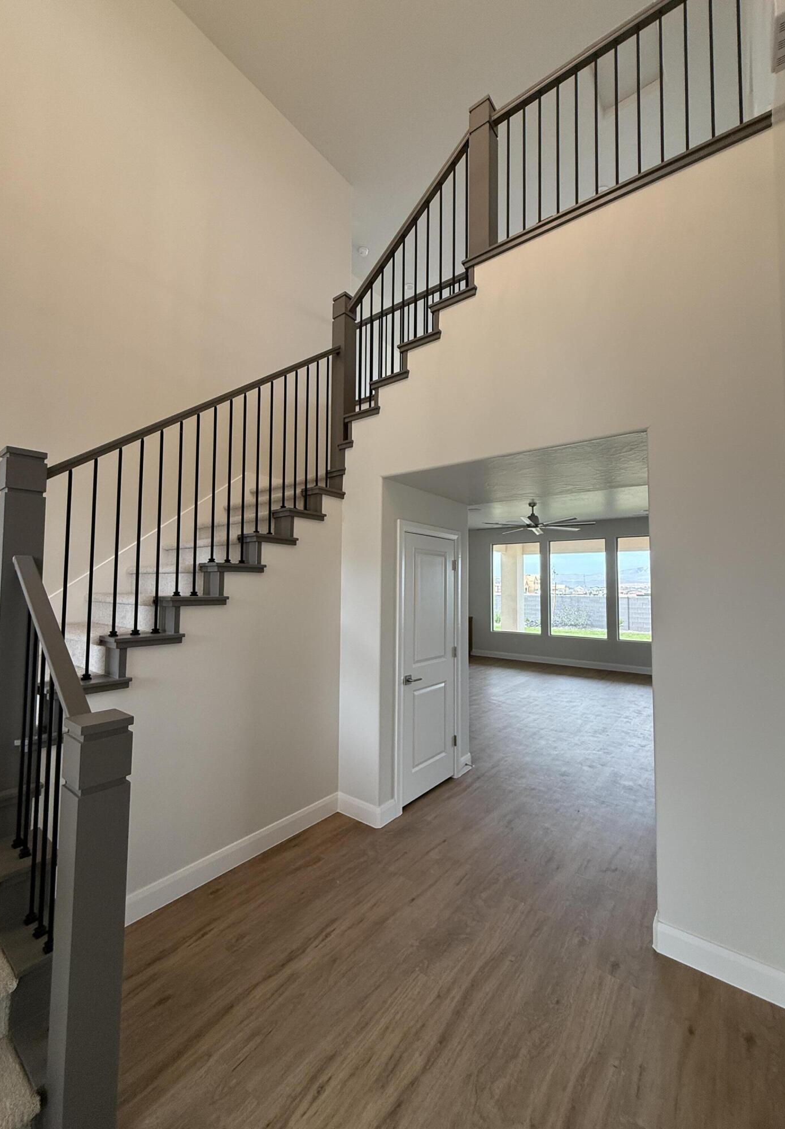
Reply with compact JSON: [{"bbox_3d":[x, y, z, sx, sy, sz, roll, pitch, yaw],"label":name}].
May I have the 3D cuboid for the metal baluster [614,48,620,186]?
[{"bbox_3d":[1.197,-2.388,2.438,0.015,0.840,0.015,-2,-4,38],"label":"metal baluster"}]

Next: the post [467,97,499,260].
[{"bbox_3d":[0.588,-2.441,2.933,0.140,1.000,0.140,-2,-4,38],"label":"post"}]

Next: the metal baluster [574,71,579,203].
[{"bbox_3d":[1.038,-2.369,2.574,0.031,0.857,0.031,-2,-3,38],"label":"metal baluster"}]

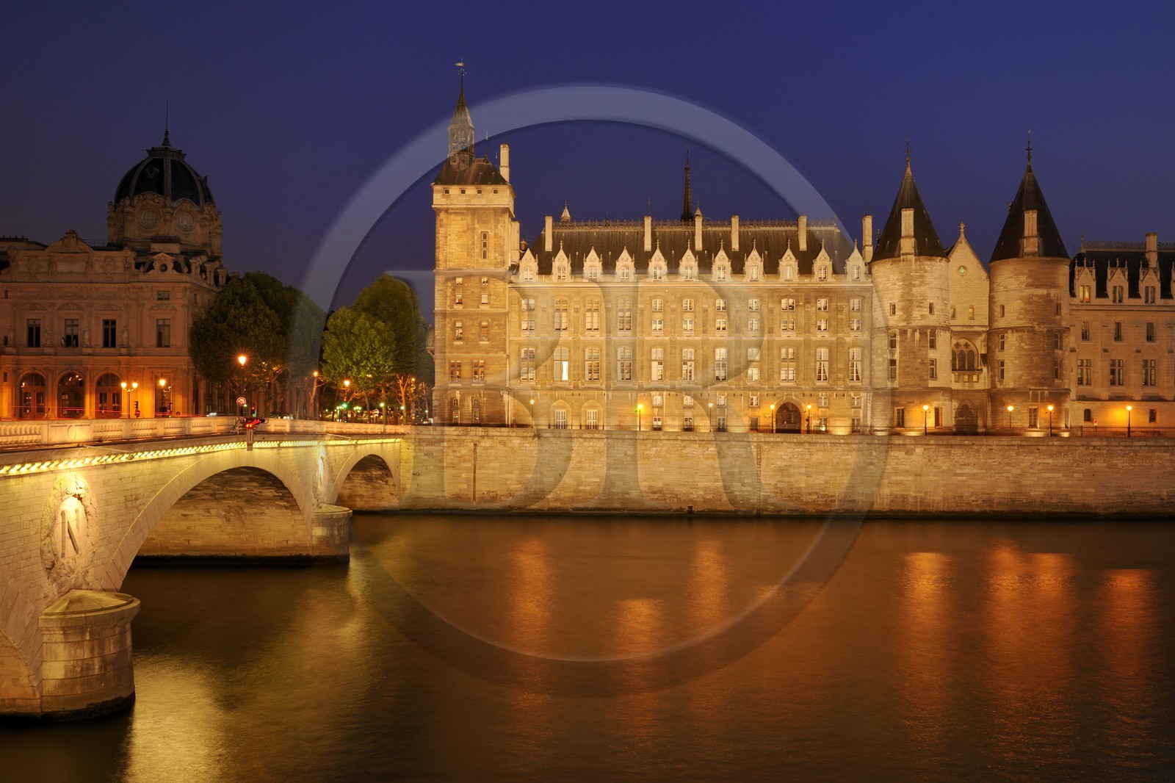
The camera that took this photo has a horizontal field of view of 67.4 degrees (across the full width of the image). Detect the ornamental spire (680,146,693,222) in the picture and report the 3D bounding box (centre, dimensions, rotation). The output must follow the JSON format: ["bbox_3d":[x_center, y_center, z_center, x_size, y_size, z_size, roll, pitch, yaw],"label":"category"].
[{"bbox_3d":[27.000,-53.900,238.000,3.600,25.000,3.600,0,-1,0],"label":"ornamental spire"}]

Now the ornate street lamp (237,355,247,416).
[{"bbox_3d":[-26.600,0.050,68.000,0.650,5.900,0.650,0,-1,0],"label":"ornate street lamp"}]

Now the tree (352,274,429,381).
[{"bbox_3d":[-29.200,-6.000,131.000,11.300,22.500,11.000,0,-1,0],"label":"tree"}]

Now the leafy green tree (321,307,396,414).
[{"bbox_3d":[-30.800,-3.100,119.000,10.300,16.800,10.000,0,-1,0],"label":"leafy green tree"}]

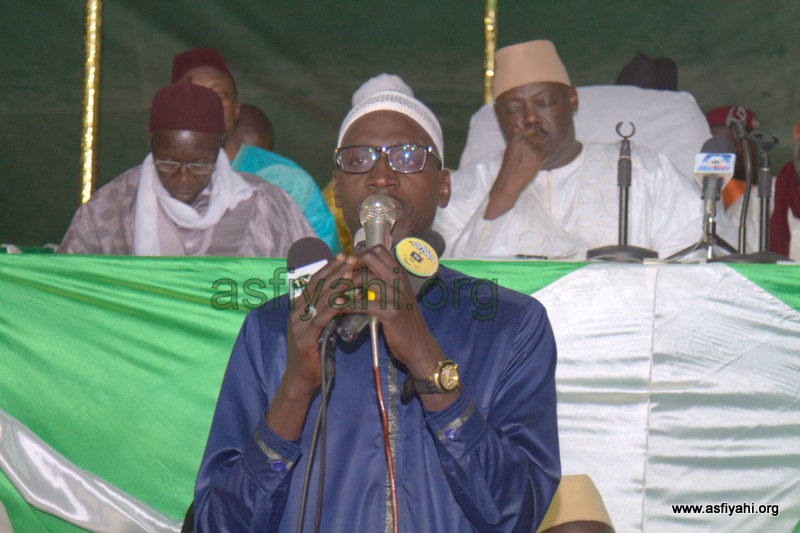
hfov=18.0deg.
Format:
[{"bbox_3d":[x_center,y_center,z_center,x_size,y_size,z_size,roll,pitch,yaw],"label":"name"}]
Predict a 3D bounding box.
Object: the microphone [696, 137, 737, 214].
[{"bbox_3d":[0.619,-0.177,4.970,0.076,0.180,0.072,5,-30,0],"label":"microphone"}]

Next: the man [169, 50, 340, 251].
[{"bbox_3d":[-0.392,0.086,6.150,0.540,1.250,0.800,1,2,11],"label":"man"}]

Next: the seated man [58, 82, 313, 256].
[{"bbox_3d":[-0.466,0.179,5.500,0.580,1.150,0.820,1,2,-2],"label":"seated man"}]

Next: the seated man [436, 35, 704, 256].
[{"bbox_3d":[0.369,0.129,5.450,0.630,1.240,0.820,1,2,6],"label":"seated man"}]

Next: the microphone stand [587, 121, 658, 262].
[{"bbox_3d":[0.439,-0.148,5.000,0.140,0.280,0.140,1,2,0],"label":"microphone stand"}]

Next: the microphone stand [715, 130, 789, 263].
[{"bbox_3d":[0.708,-0.138,5.000,0.140,0.260,0.140,1,2,0],"label":"microphone stand"}]

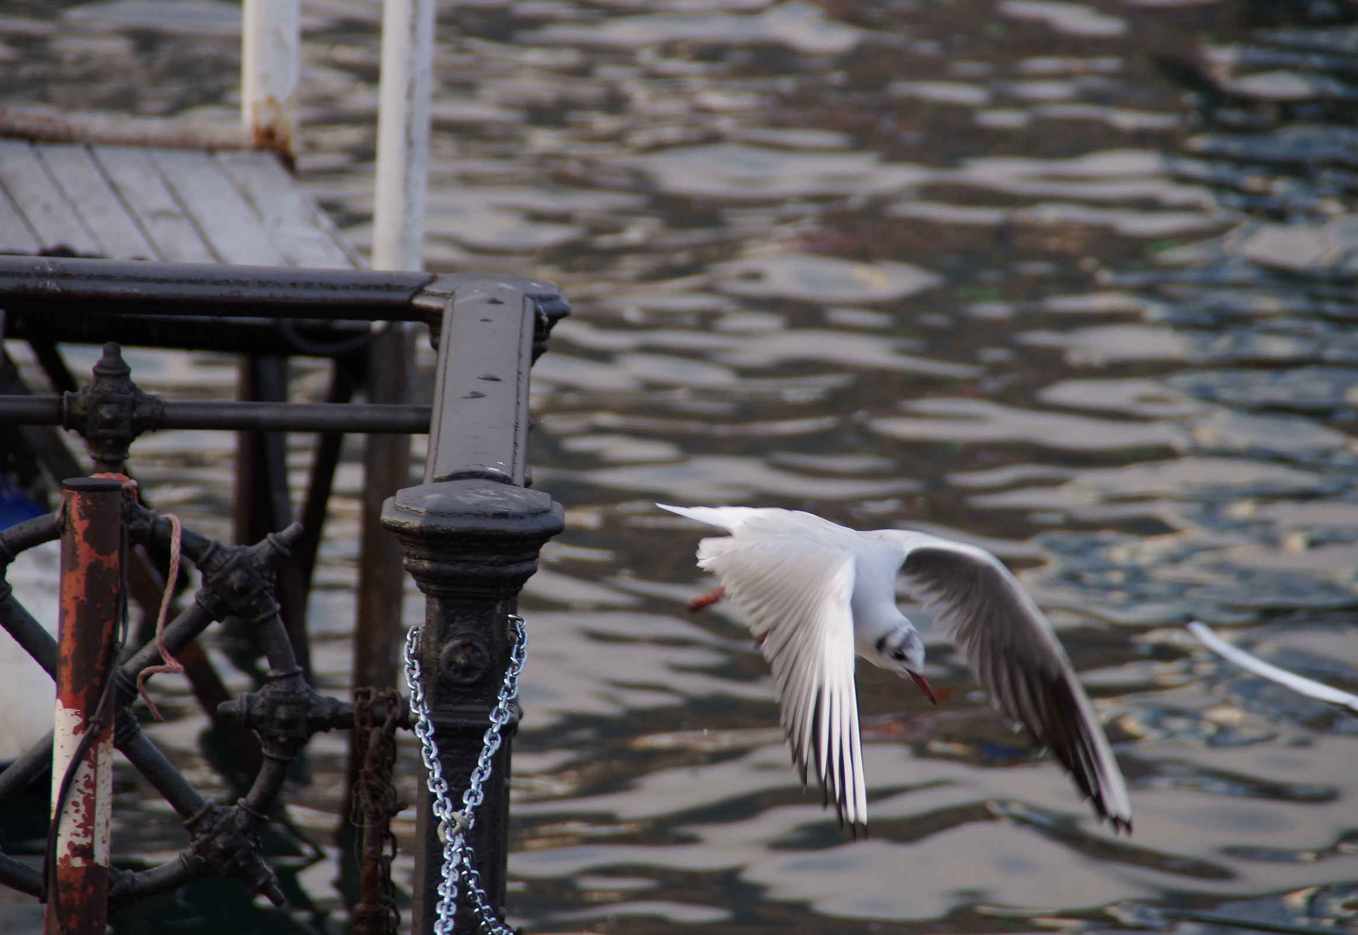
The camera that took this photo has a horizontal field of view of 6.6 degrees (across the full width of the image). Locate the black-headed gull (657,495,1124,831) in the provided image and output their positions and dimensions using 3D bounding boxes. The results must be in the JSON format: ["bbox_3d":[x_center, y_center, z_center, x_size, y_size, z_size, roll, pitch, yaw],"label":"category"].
[{"bbox_3d":[0.144,0.173,10.500,0.385,0.255,0.550,15,8,28],"label":"black-headed gull"}]

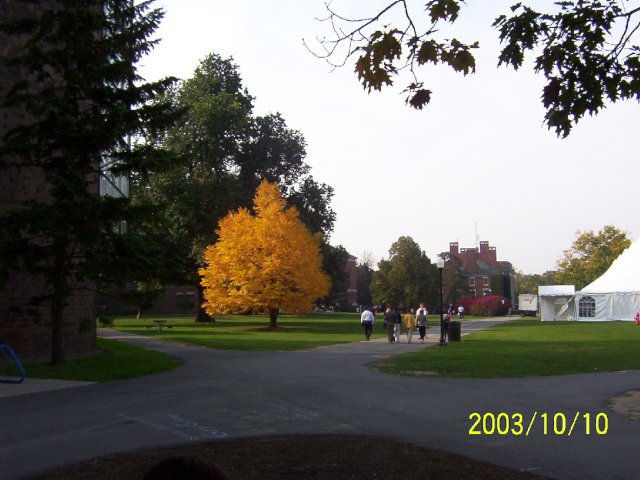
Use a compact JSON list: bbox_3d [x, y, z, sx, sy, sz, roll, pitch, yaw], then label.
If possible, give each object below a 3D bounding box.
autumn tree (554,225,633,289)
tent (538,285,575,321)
[{"bbox_3d":[43.095,4.846,105.030,12.620,14.370,12.000,0,-6,0],"label":"autumn tree"},{"bbox_3d":[24.602,6.677,69.179,3.700,3.700,3.600,0,-6,3],"label":"tent"}]

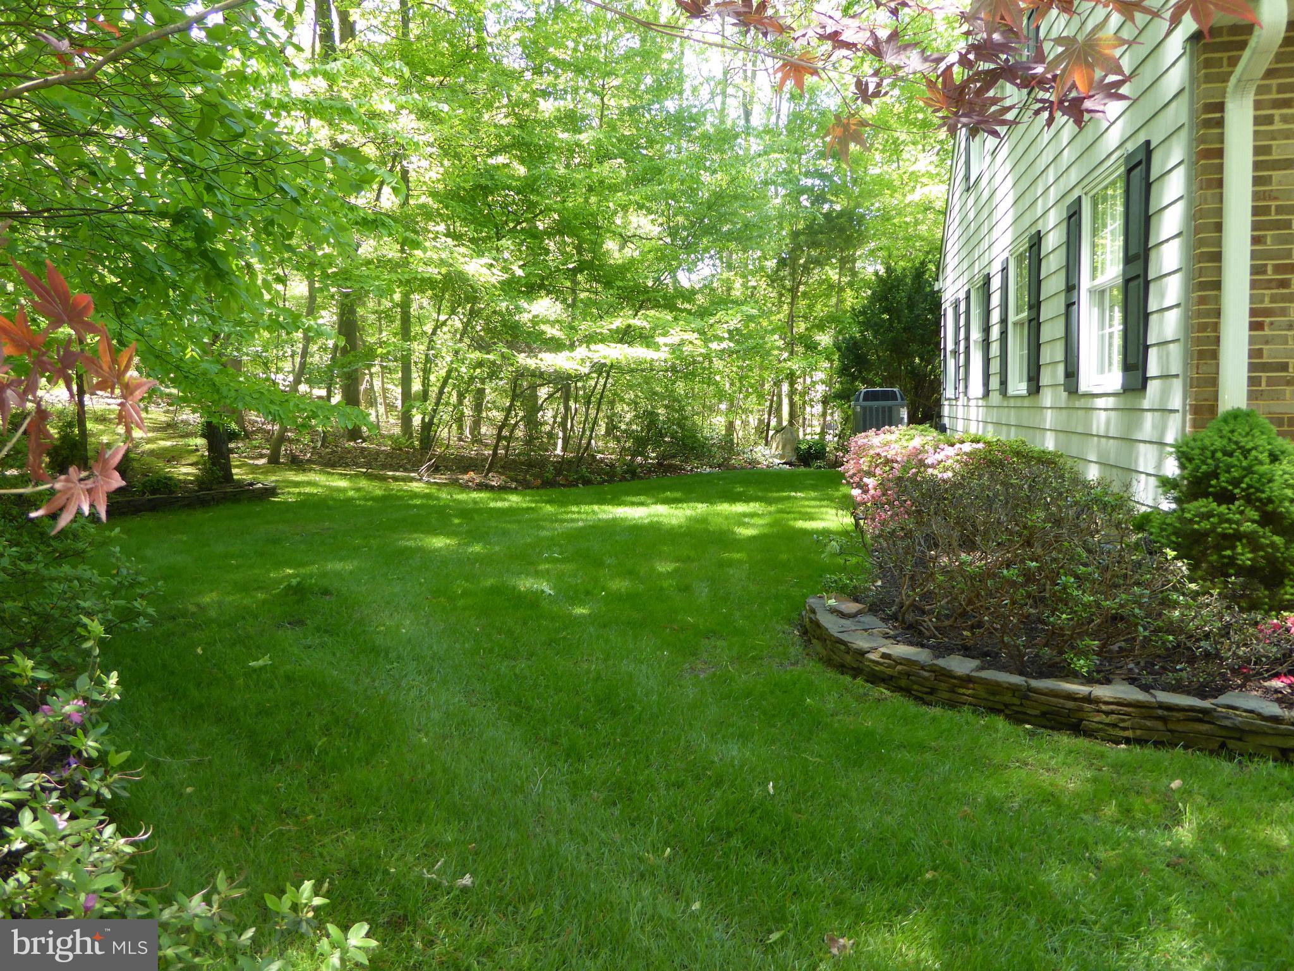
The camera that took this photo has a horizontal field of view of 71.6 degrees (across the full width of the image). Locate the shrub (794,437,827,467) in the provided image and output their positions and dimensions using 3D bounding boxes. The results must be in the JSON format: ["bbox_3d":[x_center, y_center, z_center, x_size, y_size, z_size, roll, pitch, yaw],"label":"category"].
[{"bbox_3d":[2.975,-0.606,16.300,0.580,0.530,0.560,0,5,10],"label":"shrub"}]

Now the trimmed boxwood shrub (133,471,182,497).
[{"bbox_3d":[-6.748,-0.021,12.400,0.570,0.310,0.530,-4,6,-29],"label":"trimmed boxwood shrub"}]

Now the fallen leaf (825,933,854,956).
[{"bbox_3d":[0.472,1.125,2.200,0.066,0.025,0.050,0,5,12],"label":"fallen leaf"}]

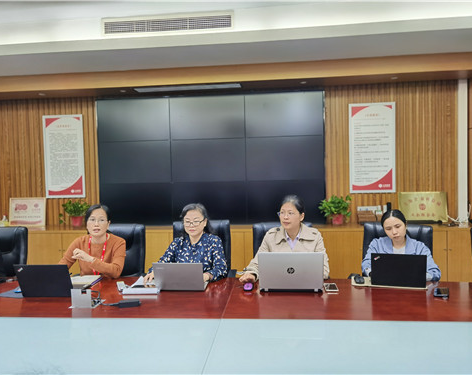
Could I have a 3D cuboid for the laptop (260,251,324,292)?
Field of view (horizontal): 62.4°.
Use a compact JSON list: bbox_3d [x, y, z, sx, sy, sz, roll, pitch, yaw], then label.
[{"bbox_3d":[0.351,0.510,2.473,0.384,0.260,0.330,-1,2,6],"label":"laptop"}]

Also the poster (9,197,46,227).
[{"bbox_3d":[-3.011,0.361,5.640,0.550,0.415,0.030,-1,-7,6],"label":"poster"}]

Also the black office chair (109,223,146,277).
[{"bbox_3d":[-0.993,0.843,2.980,0.630,1.050,0.660,-1,2,-2],"label":"black office chair"}]

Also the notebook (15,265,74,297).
[{"bbox_3d":[-1.126,0.551,2.418,0.315,0.215,0.300,-1,2,5],"label":"notebook"}]

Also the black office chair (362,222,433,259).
[{"bbox_3d":[1.110,0.823,2.681,0.640,1.080,0.680,0,2,23],"label":"black office chair"}]

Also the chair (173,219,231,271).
[{"bbox_3d":[-0.277,0.823,3.141,0.630,1.050,0.660,-1,2,-4],"label":"chair"}]

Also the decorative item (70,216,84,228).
[{"bbox_3d":[-2.150,0.469,5.297,0.148,0.138,0.148,-1,2,5],"label":"decorative item"}]

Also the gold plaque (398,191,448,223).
[{"bbox_3d":[2.370,0.258,4.917,0.600,0.395,0.050,-1,-8,5],"label":"gold plaque"}]

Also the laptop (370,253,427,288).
[{"bbox_3d":[1.017,0.505,2.445,0.320,0.210,0.290,-1,2,18],"label":"laptop"}]

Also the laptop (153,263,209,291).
[{"bbox_3d":[-0.336,0.551,2.500,0.310,0.205,0.285,-1,2,4],"label":"laptop"}]

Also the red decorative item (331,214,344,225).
[{"bbox_3d":[1.295,0.406,4.960,0.140,0.135,0.140,-1,2,5],"label":"red decorative item"}]

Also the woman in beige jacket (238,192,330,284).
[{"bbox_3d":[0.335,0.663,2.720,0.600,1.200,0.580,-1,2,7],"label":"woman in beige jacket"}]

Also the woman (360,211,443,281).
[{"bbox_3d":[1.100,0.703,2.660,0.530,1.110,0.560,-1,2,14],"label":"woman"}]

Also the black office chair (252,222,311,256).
[{"bbox_3d":[0.348,0.818,2.852,0.630,1.050,0.660,-1,2,7],"label":"black office chair"}]

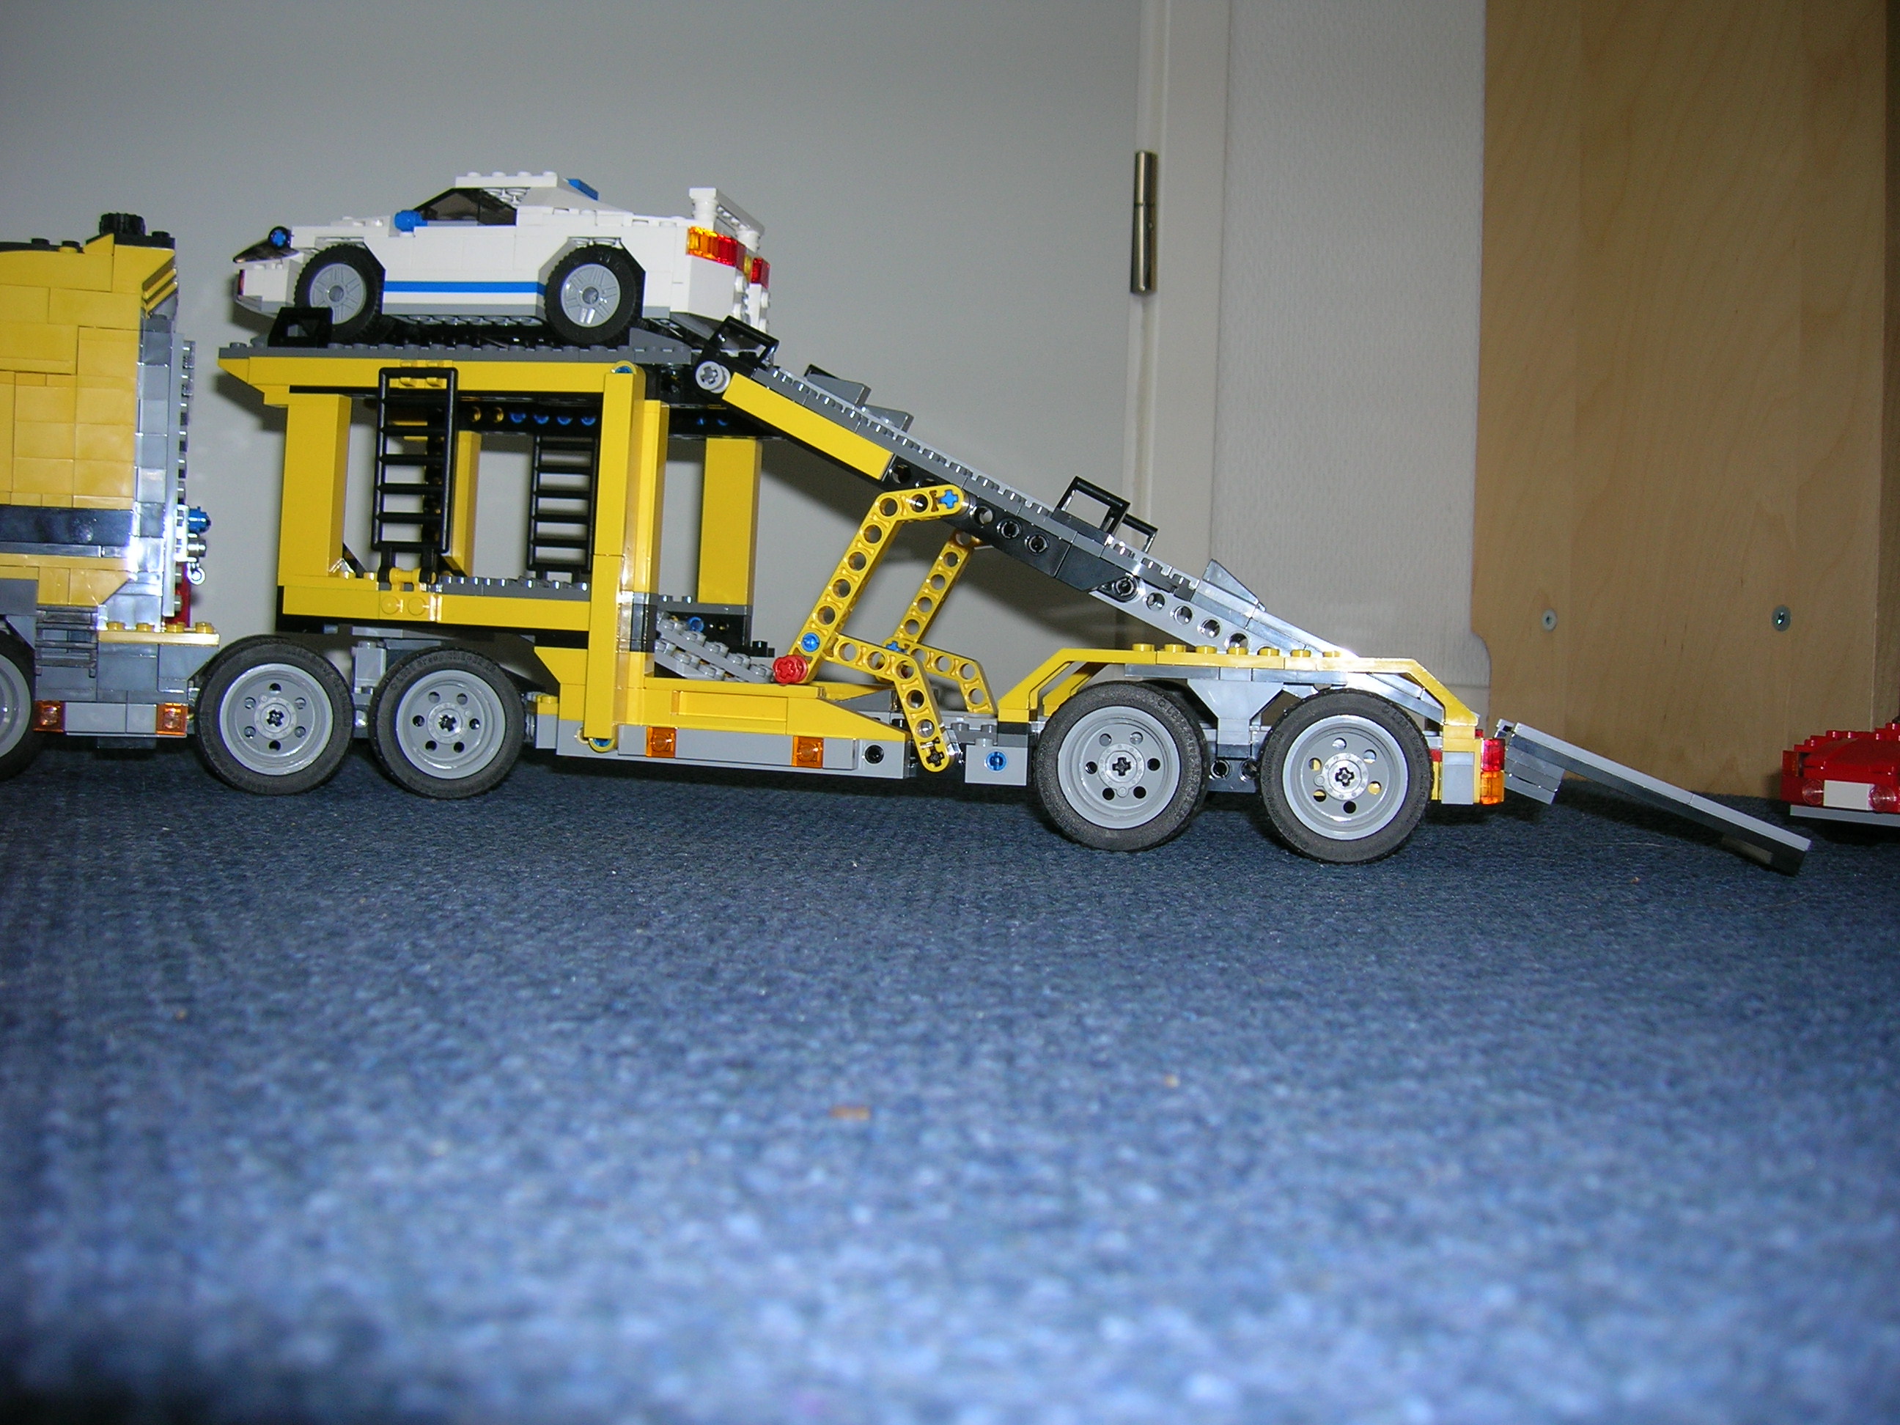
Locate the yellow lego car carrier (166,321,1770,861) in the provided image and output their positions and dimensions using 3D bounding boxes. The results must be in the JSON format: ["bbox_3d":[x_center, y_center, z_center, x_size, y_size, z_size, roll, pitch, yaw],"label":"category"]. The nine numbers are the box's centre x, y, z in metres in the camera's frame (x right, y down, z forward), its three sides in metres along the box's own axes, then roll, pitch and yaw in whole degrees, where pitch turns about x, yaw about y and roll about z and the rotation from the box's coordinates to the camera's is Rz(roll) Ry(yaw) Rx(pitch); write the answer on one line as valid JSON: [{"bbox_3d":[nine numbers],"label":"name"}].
[{"bbox_3d":[0.007,-0.037,0.530,0.435,0.137,0.114,3,2,11],"label":"yellow lego car carrier"}]

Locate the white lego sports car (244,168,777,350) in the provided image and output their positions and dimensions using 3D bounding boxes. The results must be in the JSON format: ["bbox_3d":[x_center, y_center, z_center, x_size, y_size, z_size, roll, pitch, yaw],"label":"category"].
[{"bbox_3d":[-0.131,-0.133,0.555,0.146,0.053,0.054,3,2,11],"label":"white lego sports car"}]

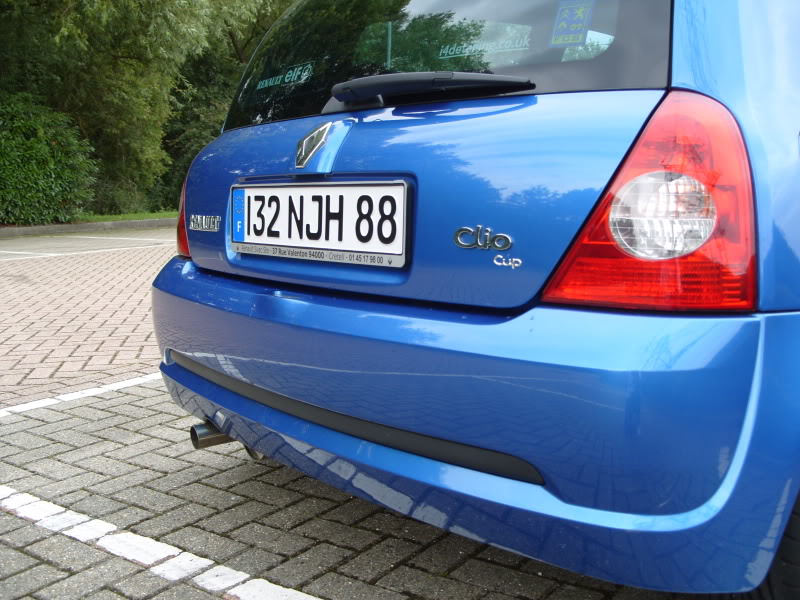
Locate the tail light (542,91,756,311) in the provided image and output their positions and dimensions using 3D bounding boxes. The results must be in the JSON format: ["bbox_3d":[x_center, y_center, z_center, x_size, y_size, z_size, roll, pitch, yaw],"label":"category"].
[{"bbox_3d":[0.356,-0.142,1.093,0.275,0.293,0.170,5,9,36],"label":"tail light"}]

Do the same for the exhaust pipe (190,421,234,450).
[{"bbox_3d":[-0.404,0.295,1.806,0.115,0.055,0.055,-8,10,-42],"label":"exhaust pipe"}]

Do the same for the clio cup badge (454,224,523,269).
[{"bbox_3d":[0.127,-0.078,1.171,0.122,0.058,0.010,7,5,39],"label":"clio cup badge"}]

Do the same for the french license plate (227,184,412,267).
[{"bbox_3d":[-0.164,-0.142,1.466,0.017,0.132,0.528,-4,8,-42],"label":"french license plate"}]

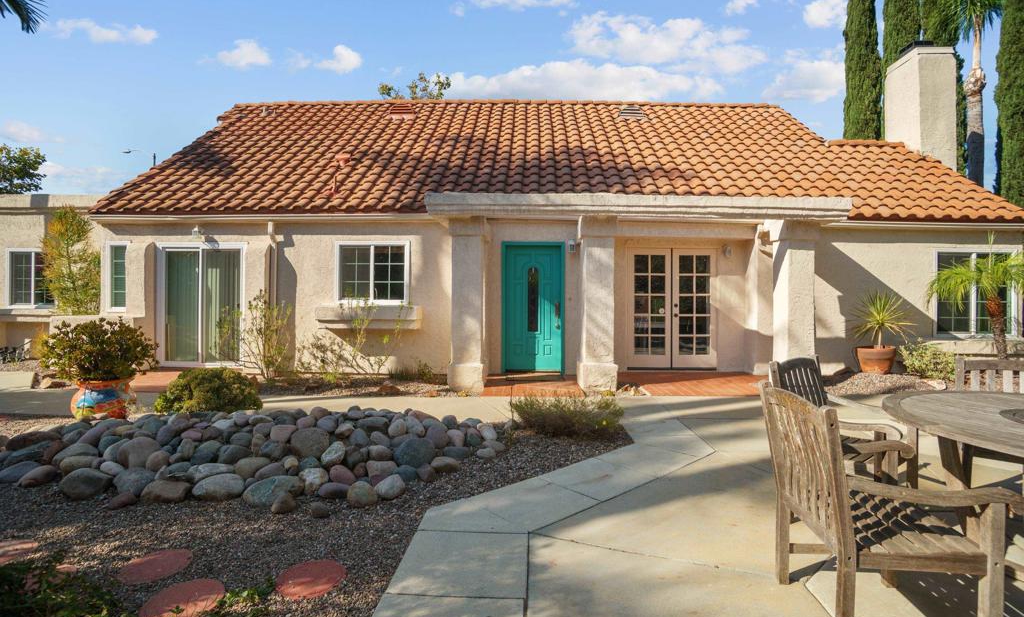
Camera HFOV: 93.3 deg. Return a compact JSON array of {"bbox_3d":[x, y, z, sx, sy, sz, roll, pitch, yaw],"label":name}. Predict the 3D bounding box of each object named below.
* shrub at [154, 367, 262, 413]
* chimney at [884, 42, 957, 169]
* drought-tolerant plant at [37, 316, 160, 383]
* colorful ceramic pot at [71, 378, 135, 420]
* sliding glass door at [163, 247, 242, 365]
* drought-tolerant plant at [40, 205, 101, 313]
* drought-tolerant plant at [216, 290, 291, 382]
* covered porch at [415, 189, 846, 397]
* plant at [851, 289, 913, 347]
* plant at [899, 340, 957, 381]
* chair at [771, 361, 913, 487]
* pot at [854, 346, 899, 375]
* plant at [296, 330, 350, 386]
[{"bbox_3d":[-2.980,0.870,4.750,0.930,0.520,0.880,0,0,-1],"label":"shrub"},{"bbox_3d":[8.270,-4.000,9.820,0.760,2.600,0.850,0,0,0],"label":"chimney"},{"bbox_3d":[-4.190,0.400,4.900,0.950,0.680,0.920,0,0,-1],"label":"drought-tolerant plant"},{"bbox_3d":[-4.130,0.920,4.880,0.500,0.450,0.500,0,0,0],"label":"colorful ceramic pot"},{"bbox_3d":[-4.960,-0.040,7.770,1.400,1.960,0.120,0,0,0],"label":"sliding glass door"},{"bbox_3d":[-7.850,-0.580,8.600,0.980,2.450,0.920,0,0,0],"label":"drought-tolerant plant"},{"bbox_3d":[-3.840,0.420,7.200,1.050,1.330,0.800,0,0,0],"label":"drought-tolerant plant"},{"bbox_3d":[1.640,-0.180,7.100,5.560,2.570,1.800,0,0,-1],"label":"covered porch"},{"bbox_3d":[5.470,0.145,7.170,0.800,0.840,0.800,0,0,0],"label":"plant"},{"bbox_3d":[6.270,0.785,7.300,0.740,0.650,0.680,0,0,-1],"label":"plant"},{"bbox_3d":[1.920,0.750,2.740,0.570,0.880,0.620,0,0,-34],"label":"chair"},{"bbox_3d":[5.420,0.775,7.170,0.490,0.400,0.490,0,0,0],"label":"pot"},{"bbox_3d":[-2.780,0.730,7.200,0.780,0.830,0.600,0,0,-1],"label":"plant"}]

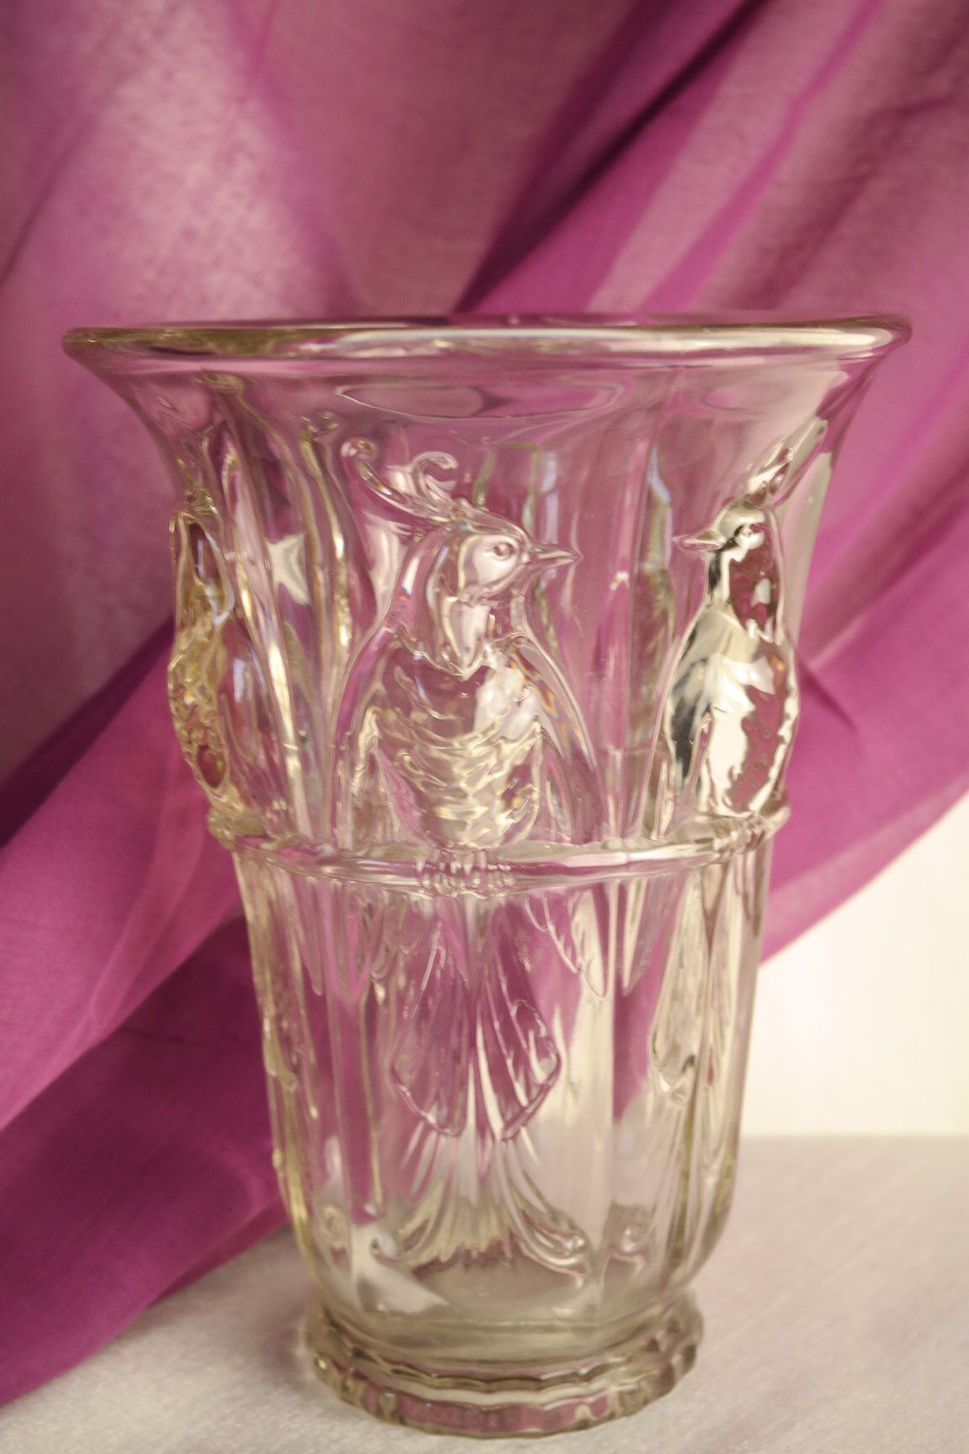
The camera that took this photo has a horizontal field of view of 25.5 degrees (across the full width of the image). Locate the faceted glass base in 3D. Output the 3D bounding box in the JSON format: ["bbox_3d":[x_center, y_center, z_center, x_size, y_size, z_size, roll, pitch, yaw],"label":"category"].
[{"bbox_3d":[0.005,0.138,0.504,0.093,0.016,0.093,-1,10,0],"label":"faceted glass base"}]

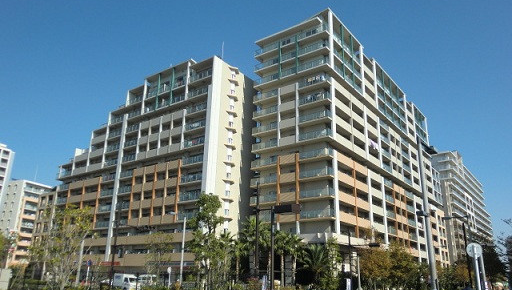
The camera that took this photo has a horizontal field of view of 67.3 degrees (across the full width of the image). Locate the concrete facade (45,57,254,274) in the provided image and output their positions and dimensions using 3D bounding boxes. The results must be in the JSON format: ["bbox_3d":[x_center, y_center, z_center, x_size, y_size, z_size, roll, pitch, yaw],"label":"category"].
[{"bbox_3d":[-21.187,8.023,75.499,46.200,36.400,15.000,-12,-23,35],"label":"concrete facade"}]

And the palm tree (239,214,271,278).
[{"bbox_3d":[-0.187,13.540,48.185,4.000,9.347,4.000,1,-18,0],"label":"palm tree"}]

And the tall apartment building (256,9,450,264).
[{"bbox_3d":[24.491,7.791,83.843,15.600,44.200,63.000,-12,-23,35],"label":"tall apartment building"}]

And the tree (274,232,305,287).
[{"bbox_3d":[3.991,13.968,45.765,3.600,7.209,3.600,0,-18,5],"label":"tree"}]

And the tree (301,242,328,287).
[{"bbox_3d":[6.920,14.581,45.208,3.500,5.833,3.500,-1,-19,8],"label":"tree"}]

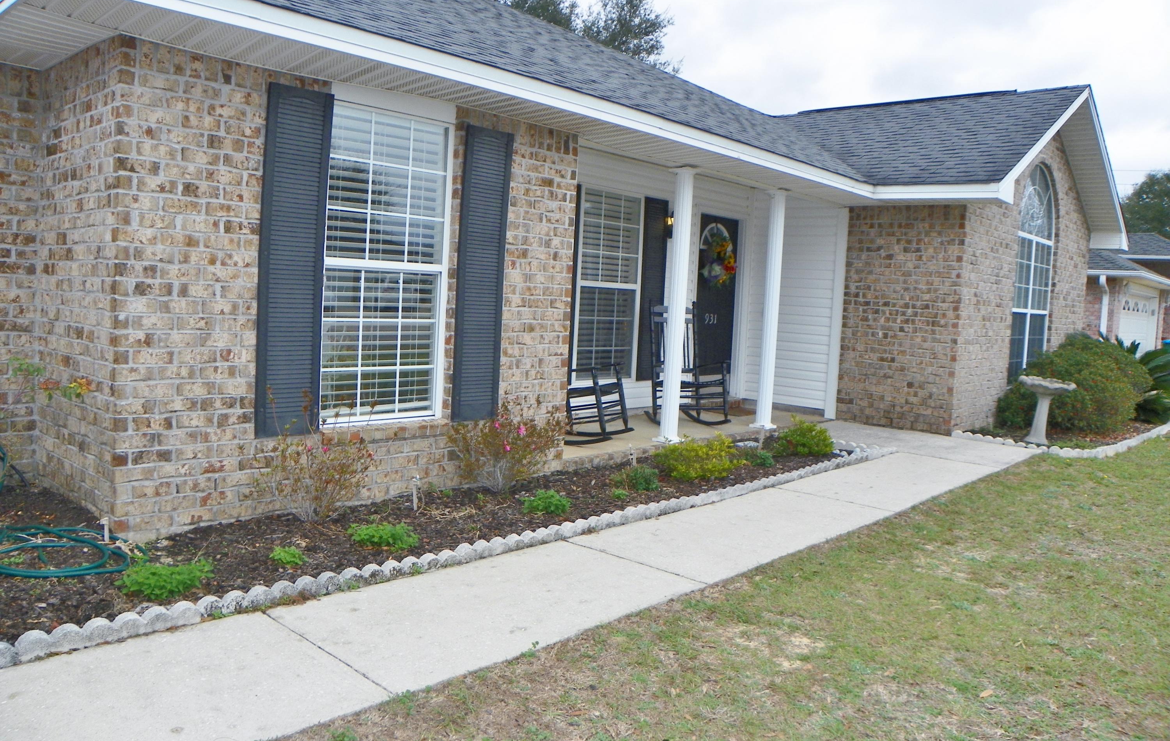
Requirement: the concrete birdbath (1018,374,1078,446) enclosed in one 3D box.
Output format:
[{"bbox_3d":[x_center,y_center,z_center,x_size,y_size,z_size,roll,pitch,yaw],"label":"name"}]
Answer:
[{"bbox_3d":[4.533,0.373,8.638,0.550,0.660,0.550,8,7,43],"label":"concrete birdbath"}]

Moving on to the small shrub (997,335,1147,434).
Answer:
[{"bbox_3d":[5.487,0.170,9.906,1.600,1.100,1.550,8,7,43],"label":"small shrub"}]

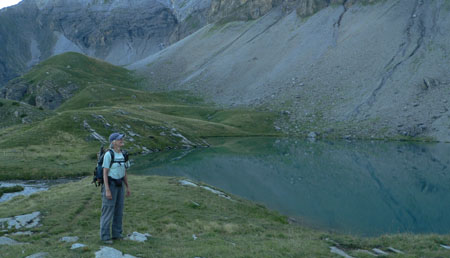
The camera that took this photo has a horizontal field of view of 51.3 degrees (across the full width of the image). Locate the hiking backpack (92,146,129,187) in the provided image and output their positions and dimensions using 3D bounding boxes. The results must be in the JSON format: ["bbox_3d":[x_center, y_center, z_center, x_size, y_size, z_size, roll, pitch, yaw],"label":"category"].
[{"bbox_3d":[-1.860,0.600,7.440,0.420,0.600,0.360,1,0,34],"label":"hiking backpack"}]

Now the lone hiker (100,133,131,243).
[{"bbox_3d":[-1.720,0.926,7.350,0.370,1.720,0.520,1,0,34],"label":"lone hiker"}]

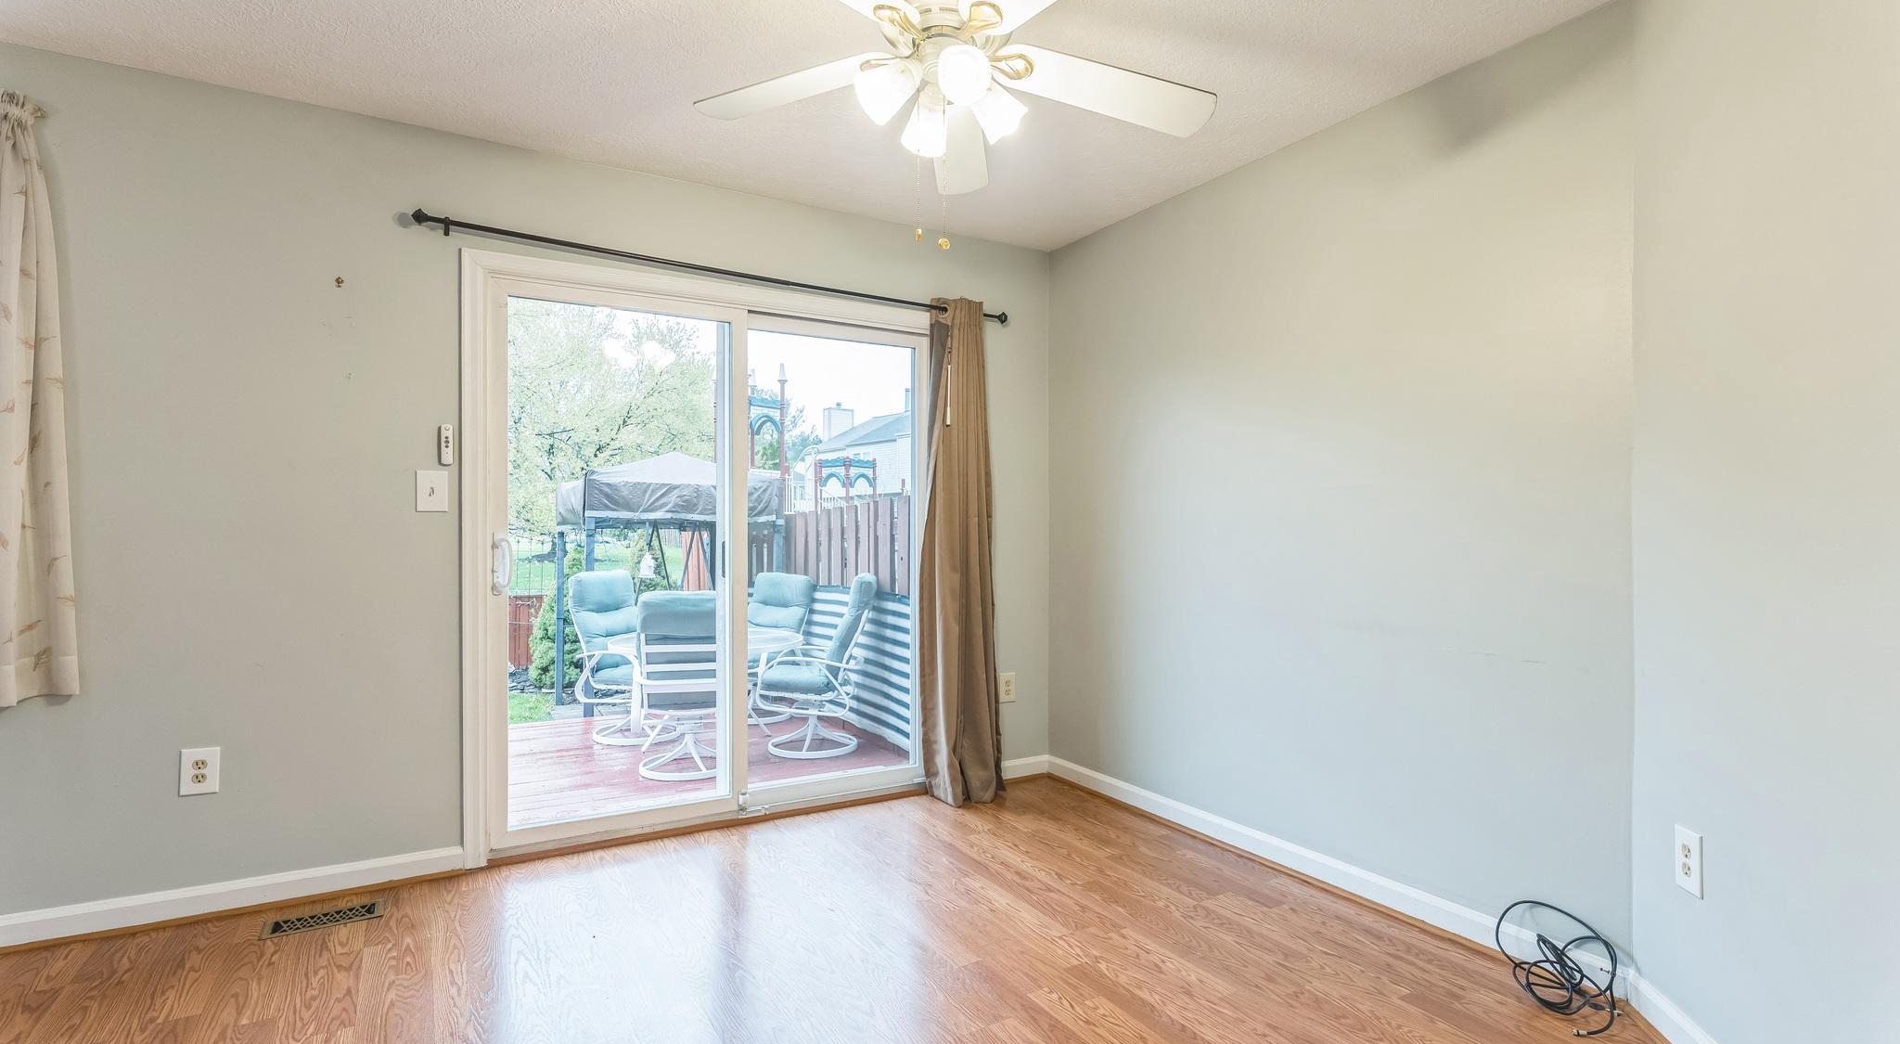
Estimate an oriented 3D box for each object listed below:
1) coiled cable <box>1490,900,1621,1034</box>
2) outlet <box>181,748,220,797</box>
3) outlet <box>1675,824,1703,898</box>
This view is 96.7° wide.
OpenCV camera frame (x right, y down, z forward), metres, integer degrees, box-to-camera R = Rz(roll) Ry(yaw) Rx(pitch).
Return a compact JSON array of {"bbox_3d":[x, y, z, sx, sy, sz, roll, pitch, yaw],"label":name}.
[{"bbox_3d":[1.457,1.071,2.066,0.220,0.175,0.280,1,-1,-31],"label":"coiled cable"},{"bbox_3d":[-2.186,0.729,2.462,0.087,0.132,0.008,1,-1,-30],"label":"outlet"},{"bbox_3d":[1.591,0.731,1.824,0.008,0.132,0.087,0,-1,13],"label":"outlet"}]

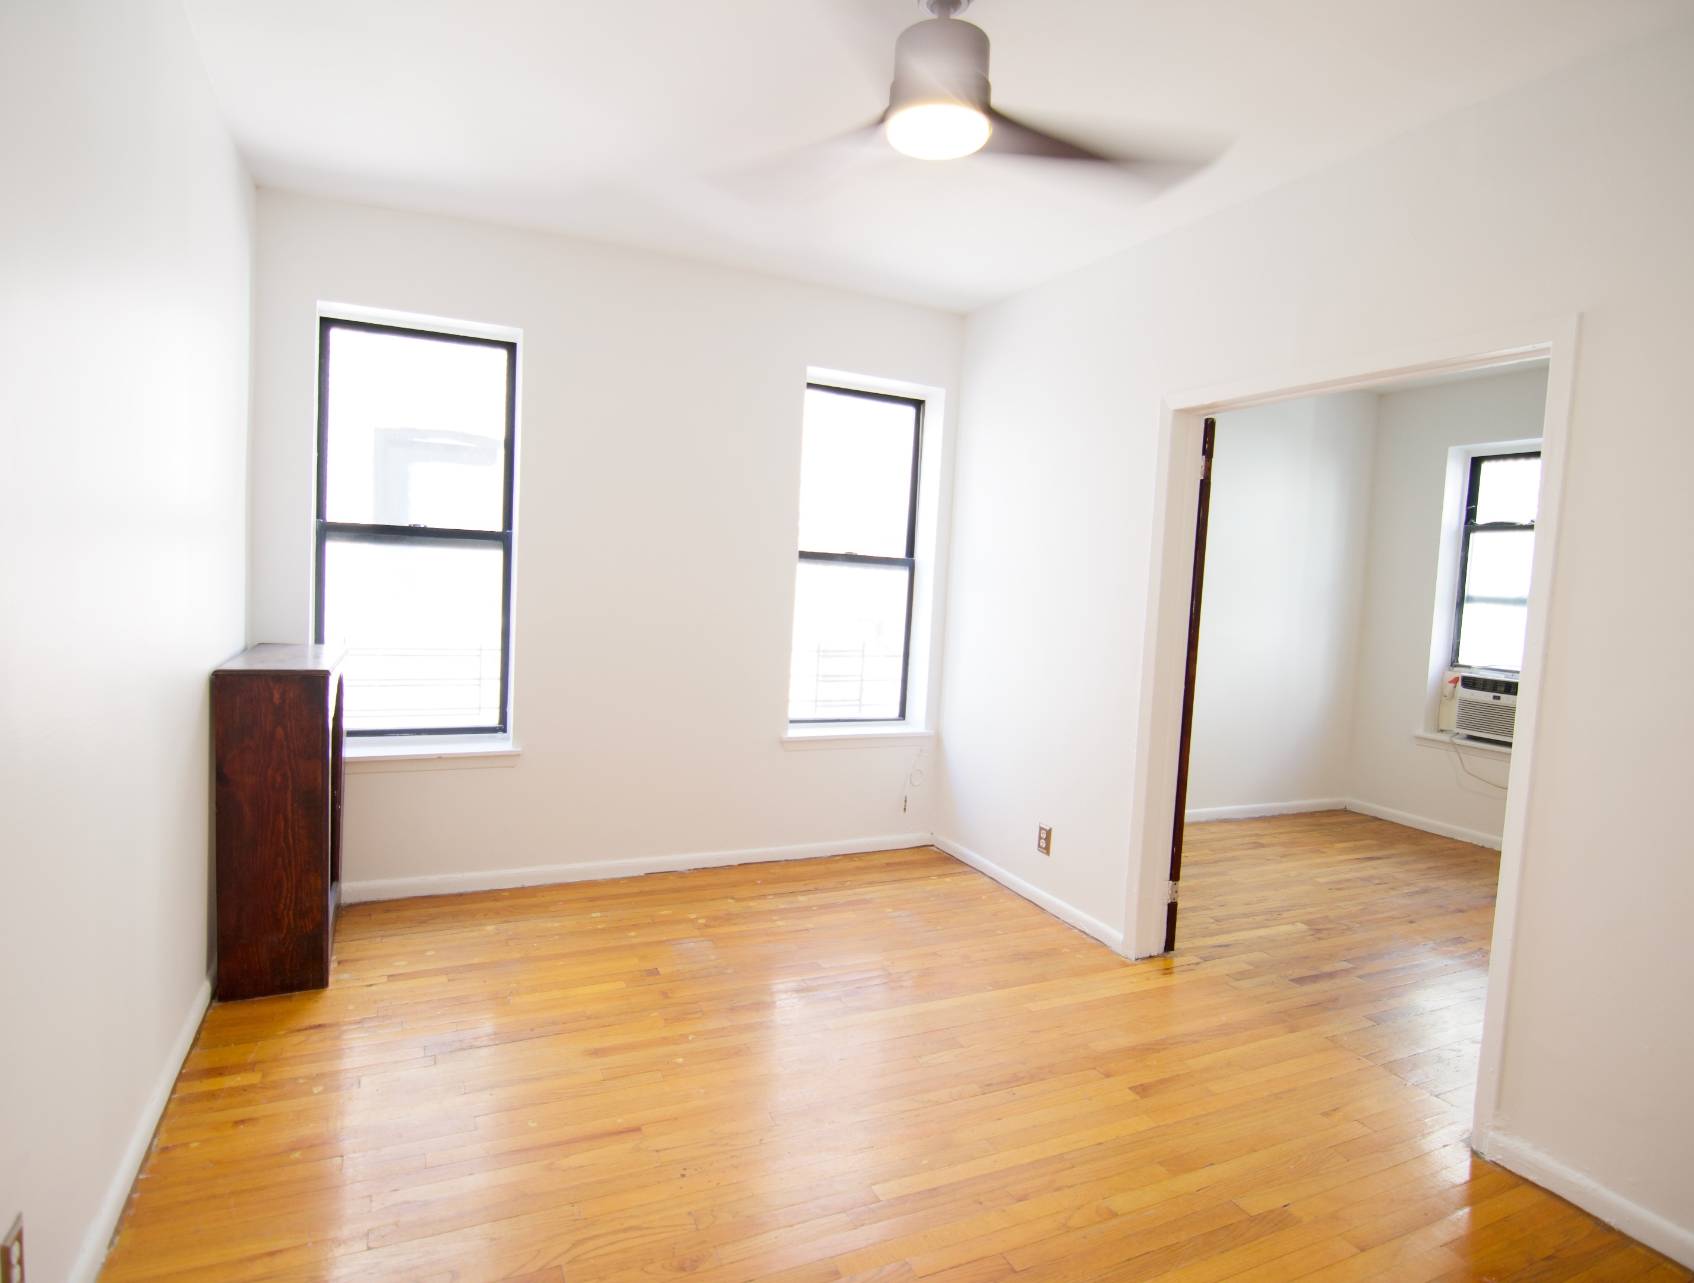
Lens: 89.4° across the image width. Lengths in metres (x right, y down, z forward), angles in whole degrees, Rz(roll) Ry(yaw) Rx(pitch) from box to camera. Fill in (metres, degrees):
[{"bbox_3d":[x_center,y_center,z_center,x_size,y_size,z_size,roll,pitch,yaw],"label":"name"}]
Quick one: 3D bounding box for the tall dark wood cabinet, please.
[{"bbox_3d":[-1.992,0.584,3.037,0.305,1.046,0.710,0,5,-26],"label":"tall dark wood cabinet"}]

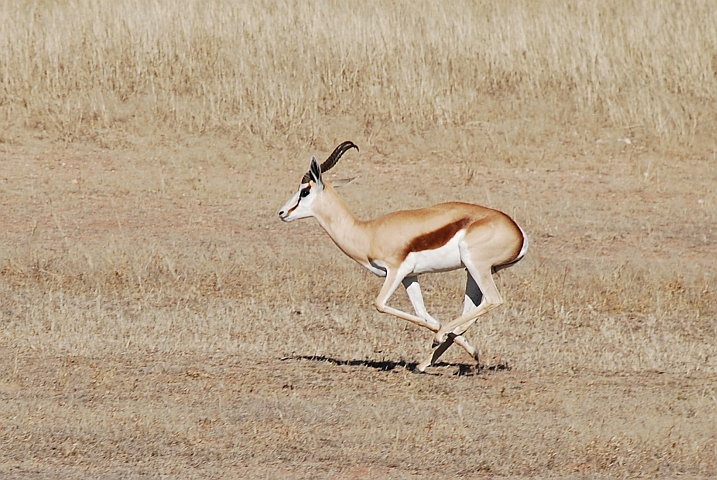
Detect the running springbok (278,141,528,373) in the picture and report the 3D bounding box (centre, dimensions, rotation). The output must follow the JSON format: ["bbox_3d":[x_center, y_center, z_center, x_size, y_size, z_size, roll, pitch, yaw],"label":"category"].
[{"bbox_3d":[0.212,0.078,19.000,1.180,1.080,0.310,0,7,3],"label":"running springbok"}]

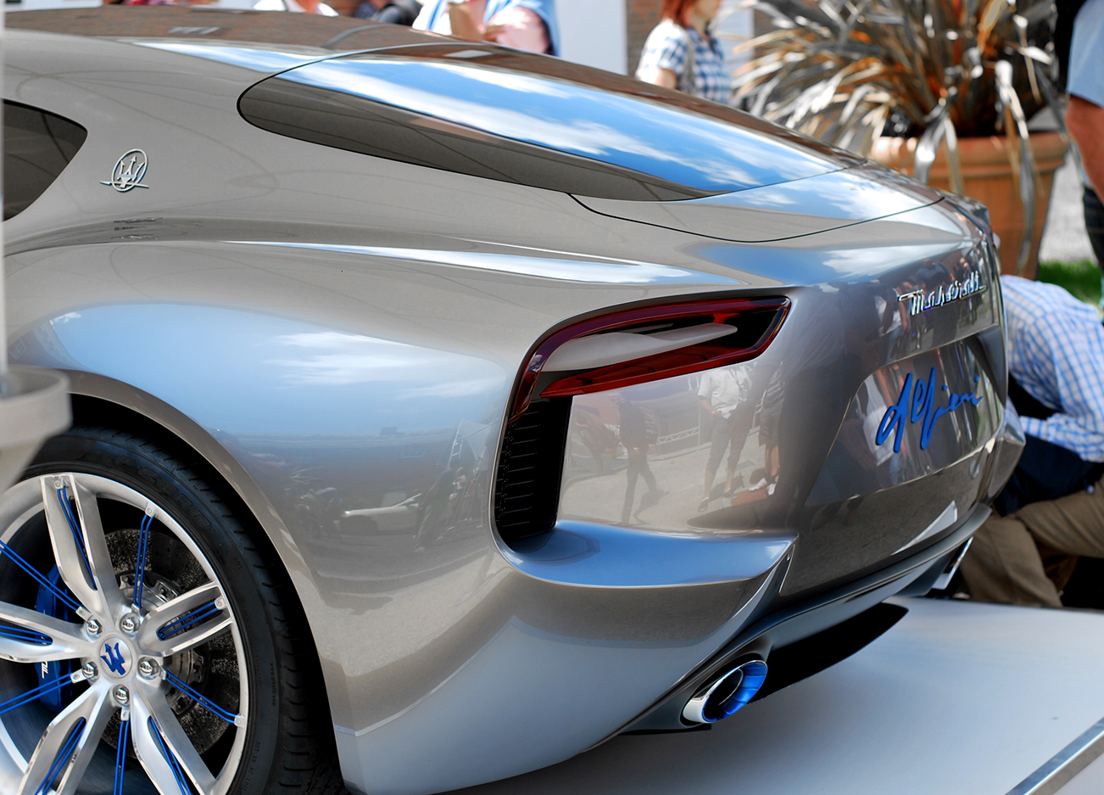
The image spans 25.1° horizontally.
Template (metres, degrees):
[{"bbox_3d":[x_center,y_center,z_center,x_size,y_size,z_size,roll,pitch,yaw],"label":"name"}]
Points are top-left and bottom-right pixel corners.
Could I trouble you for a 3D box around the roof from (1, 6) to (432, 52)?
[{"bbox_3d":[-0.655,-0.636,4.406,1.080,0.120,1.020,6,11,28],"label":"roof"}]

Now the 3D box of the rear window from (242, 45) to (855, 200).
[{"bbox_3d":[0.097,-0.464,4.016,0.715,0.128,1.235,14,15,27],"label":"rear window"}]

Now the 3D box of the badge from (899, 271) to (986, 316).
[{"bbox_3d":[0.597,-0.160,3.789,0.018,0.036,0.365,-4,7,30],"label":"badge"}]

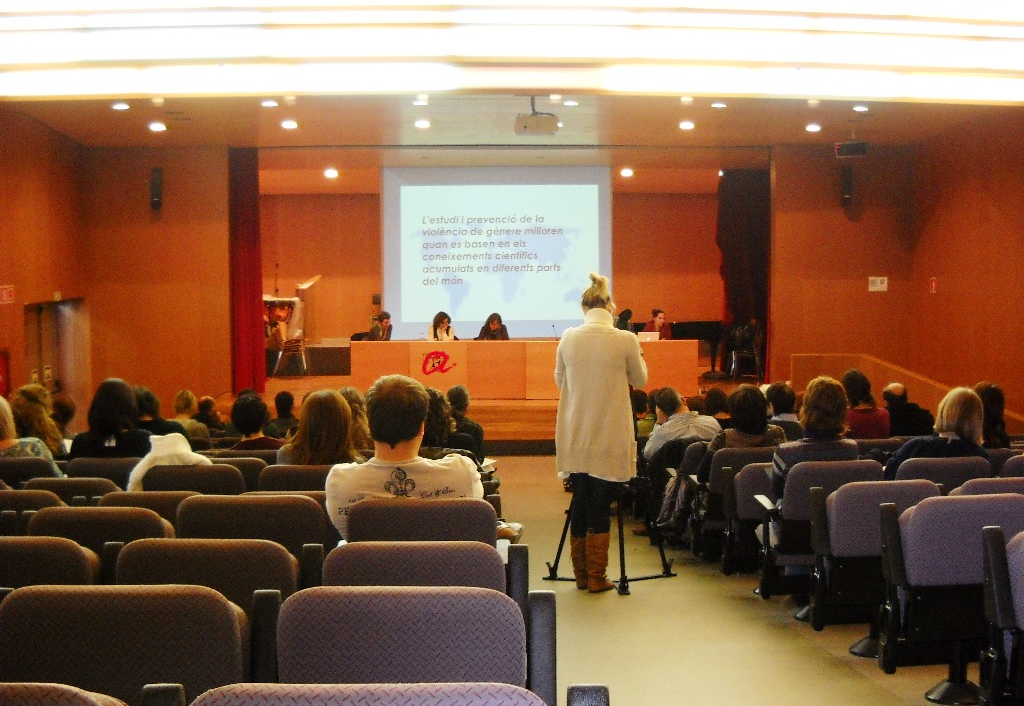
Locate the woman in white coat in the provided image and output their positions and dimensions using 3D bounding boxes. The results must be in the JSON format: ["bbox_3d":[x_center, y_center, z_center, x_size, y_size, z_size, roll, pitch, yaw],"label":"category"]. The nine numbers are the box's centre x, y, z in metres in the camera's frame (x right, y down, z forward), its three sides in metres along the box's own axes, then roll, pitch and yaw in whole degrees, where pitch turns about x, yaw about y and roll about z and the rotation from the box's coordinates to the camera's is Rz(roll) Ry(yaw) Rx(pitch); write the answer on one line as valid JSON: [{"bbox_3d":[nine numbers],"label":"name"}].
[{"bbox_3d":[0.513,0.450,6.910,0.530,1.790,0.420,0,3,3],"label":"woman in white coat"}]

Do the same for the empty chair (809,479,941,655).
[{"bbox_3d":[1.568,0.922,5.324,0.550,0.781,0.500,0,3,-7],"label":"empty chair"}]

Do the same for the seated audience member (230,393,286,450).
[{"bbox_3d":[-1.600,0.834,7.785,0.480,1.167,0.720,0,3,3],"label":"seated audience member"}]

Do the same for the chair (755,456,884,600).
[{"bbox_3d":[1.570,0.938,6.275,0.560,0.830,0.600,0,3,-7],"label":"chair"}]

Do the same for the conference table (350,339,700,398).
[{"bbox_3d":[0.168,0.206,16.624,4.650,0.795,0.800,0,3,-2],"label":"conference table"}]

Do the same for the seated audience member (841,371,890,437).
[{"bbox_3d":[2.520,0.780,9.200,0.470,1.280,0.780,0,3,-10],"label":"seated audience member"}]

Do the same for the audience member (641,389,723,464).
[{"bbox_3d":[1.290,0.880,9.700,0.580,1.200,0.800,0,3,-4],"label":"audience member"}]

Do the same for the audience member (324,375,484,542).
[{"bbox_3d":[-0.335,0.665,4.300,0.580,1.190,0.800,0,3,1],"label":"audience member"}]

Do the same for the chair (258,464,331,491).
[{"bbox_3d":[-0.946,0.929,6.005,0.560,0.825,0.580,0,3,3],"label":"chair"}]

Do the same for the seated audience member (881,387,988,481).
[{"bbox_3d":[2.107,0.763,6.357,0.520,1.230,0.750,-1,4,-10],"label":"seated audience member"}]

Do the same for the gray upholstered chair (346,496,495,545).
[{"bbox_3d":[-0.284,0.871,4.277,0.580,0.840,0.620,0,4,3],"label":"gray upholstered chair"}]

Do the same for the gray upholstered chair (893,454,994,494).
[{"bbox_3d":[2.120,0.930,6.330,0.540,0.800,0.580,0,3,-10],"label":"gray upholstered chair"}]

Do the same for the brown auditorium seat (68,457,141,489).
[{"bbox_3d":[-2.153,0.968,6.825,0.560,0.819,0.580,0,3,3],"label":"brown auditorium seat"}]

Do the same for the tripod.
[{"bbox_3d":[0.610,0.660,7.180,0.840,1.400,0.800,0,3,-3],"label":"tripod"}]

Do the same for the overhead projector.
[{"bbox_3d":[0.256,-2.506,13.206,0.490,0.190,0.400,0,4,-3],"label":"overhead projector"}]

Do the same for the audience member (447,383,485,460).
[{"bbox_3d":[-0.406,0.842,8.888,0.480,1.245,0.720,0,3,1],"label":"audience member"}]

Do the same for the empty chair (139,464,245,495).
[{"bbox_3d":[-1.480,0.928,6.066,0.580,0.840,0.620,0,4,6],"label":"empty chair"}]

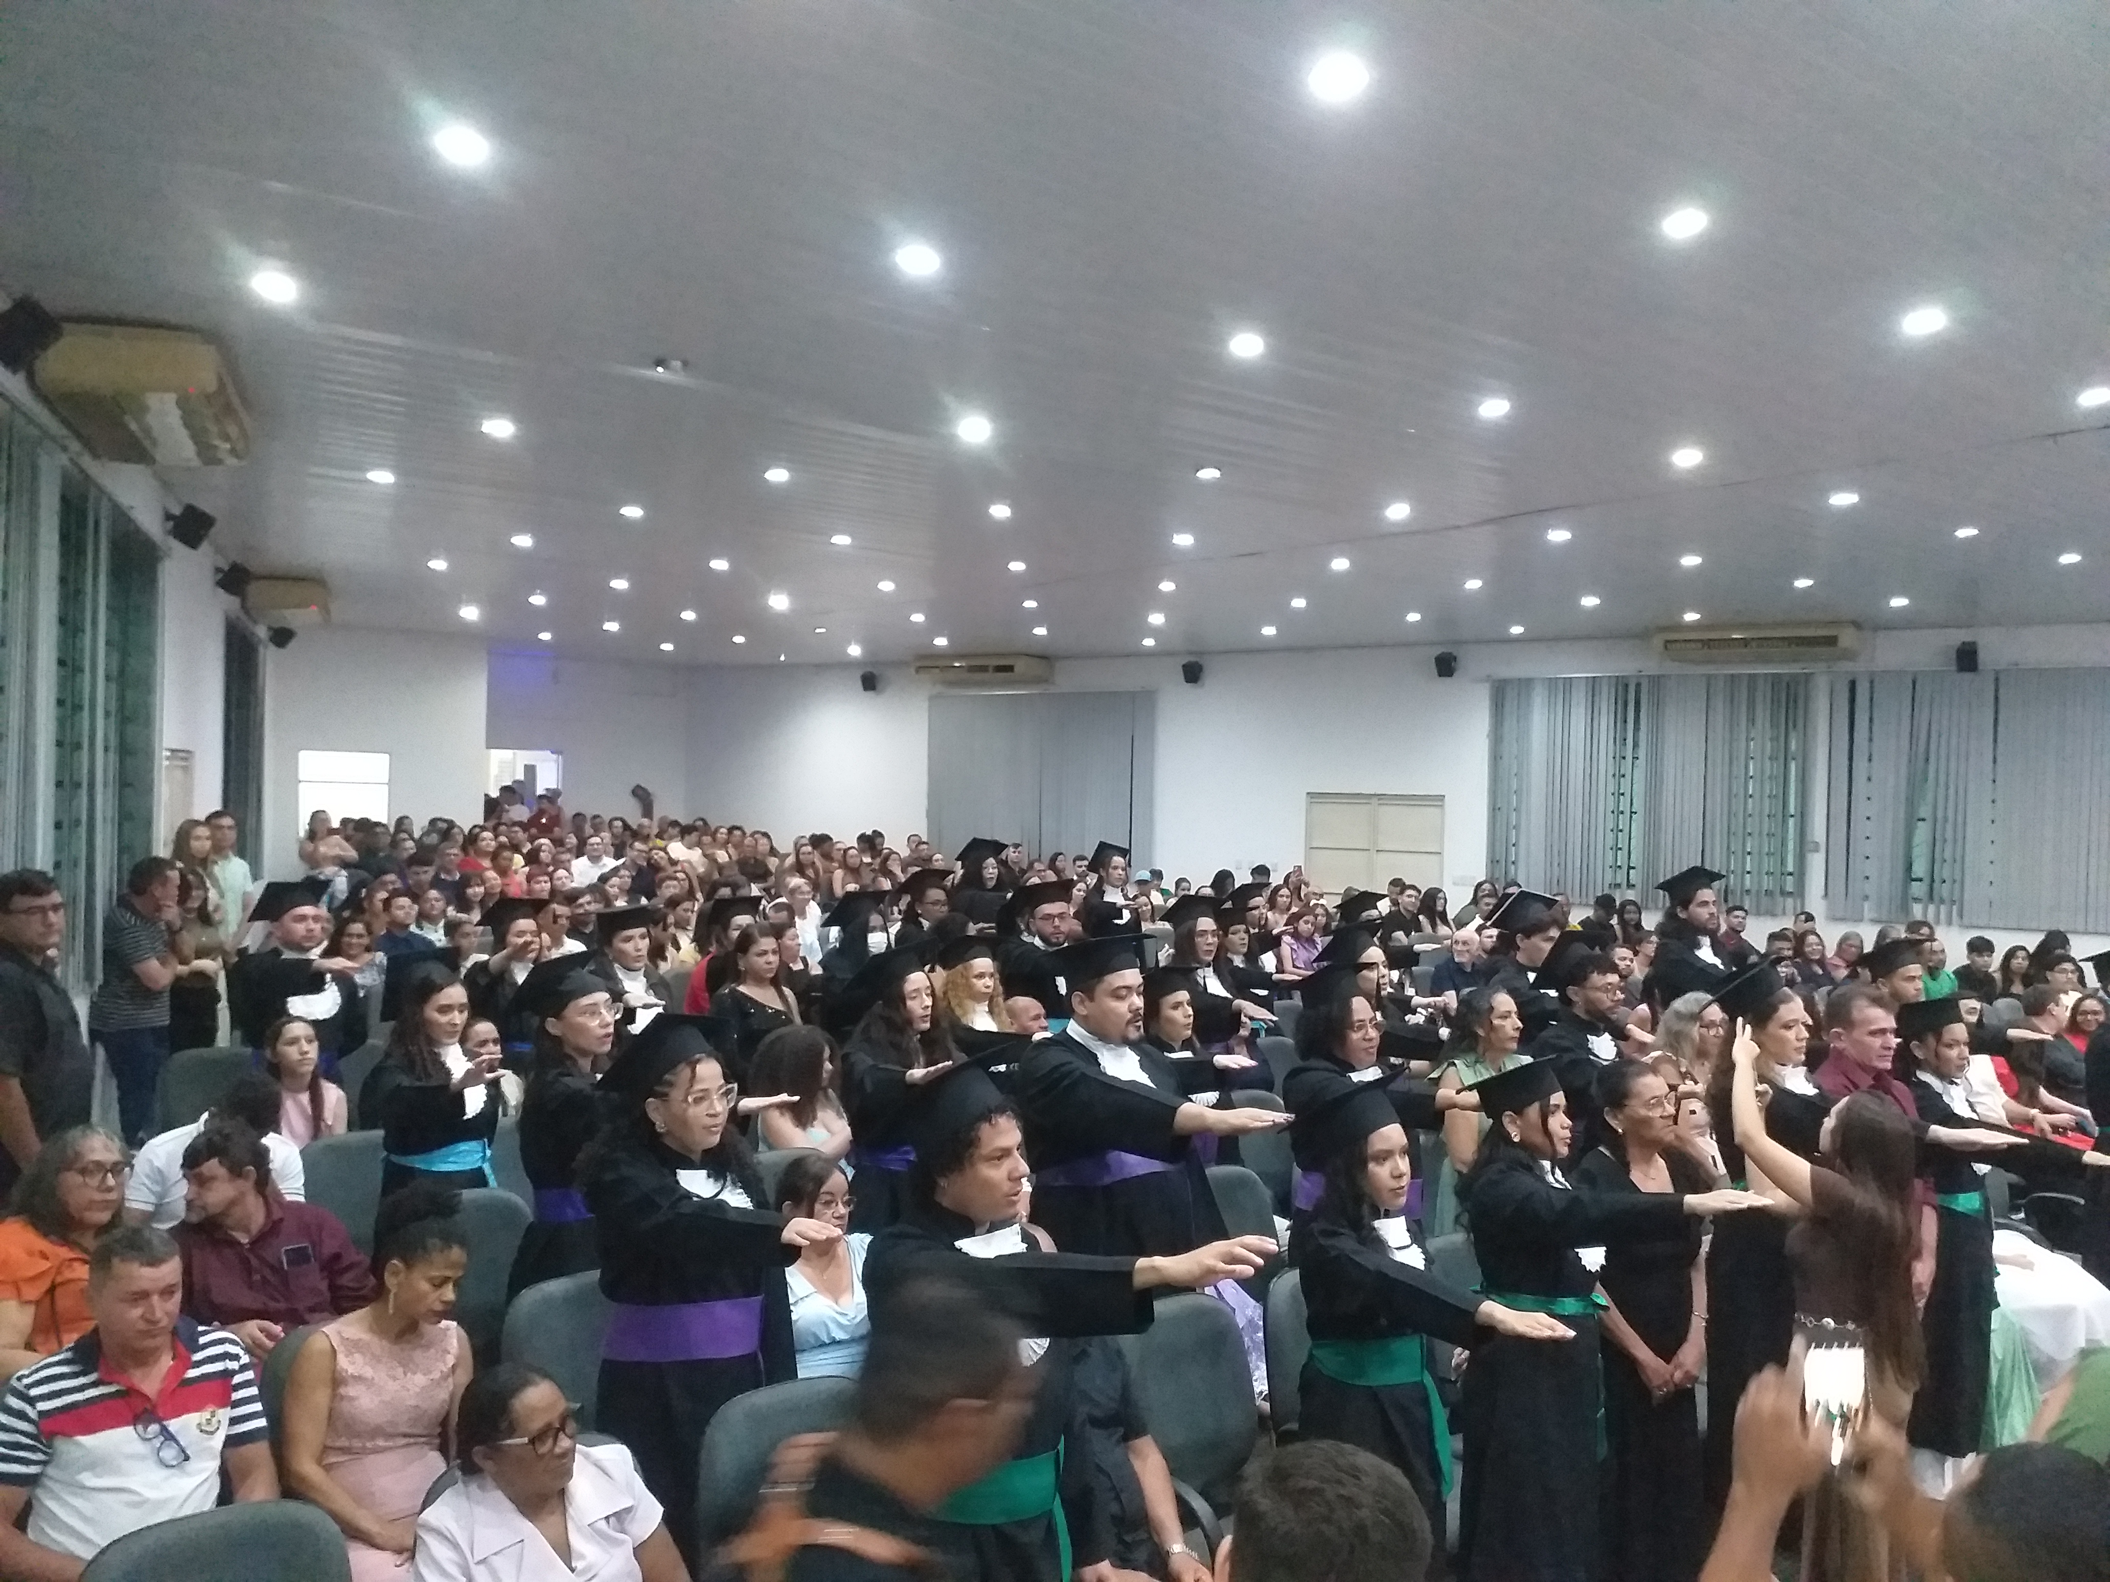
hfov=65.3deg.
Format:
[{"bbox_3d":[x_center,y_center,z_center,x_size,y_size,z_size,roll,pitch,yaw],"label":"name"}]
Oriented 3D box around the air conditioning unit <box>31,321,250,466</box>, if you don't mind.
[{"bbox_3d":[-3.755,-1.608,6.896,0.670,0.240,1.570,2,0,-21],"label":"air conditioning unit"}]

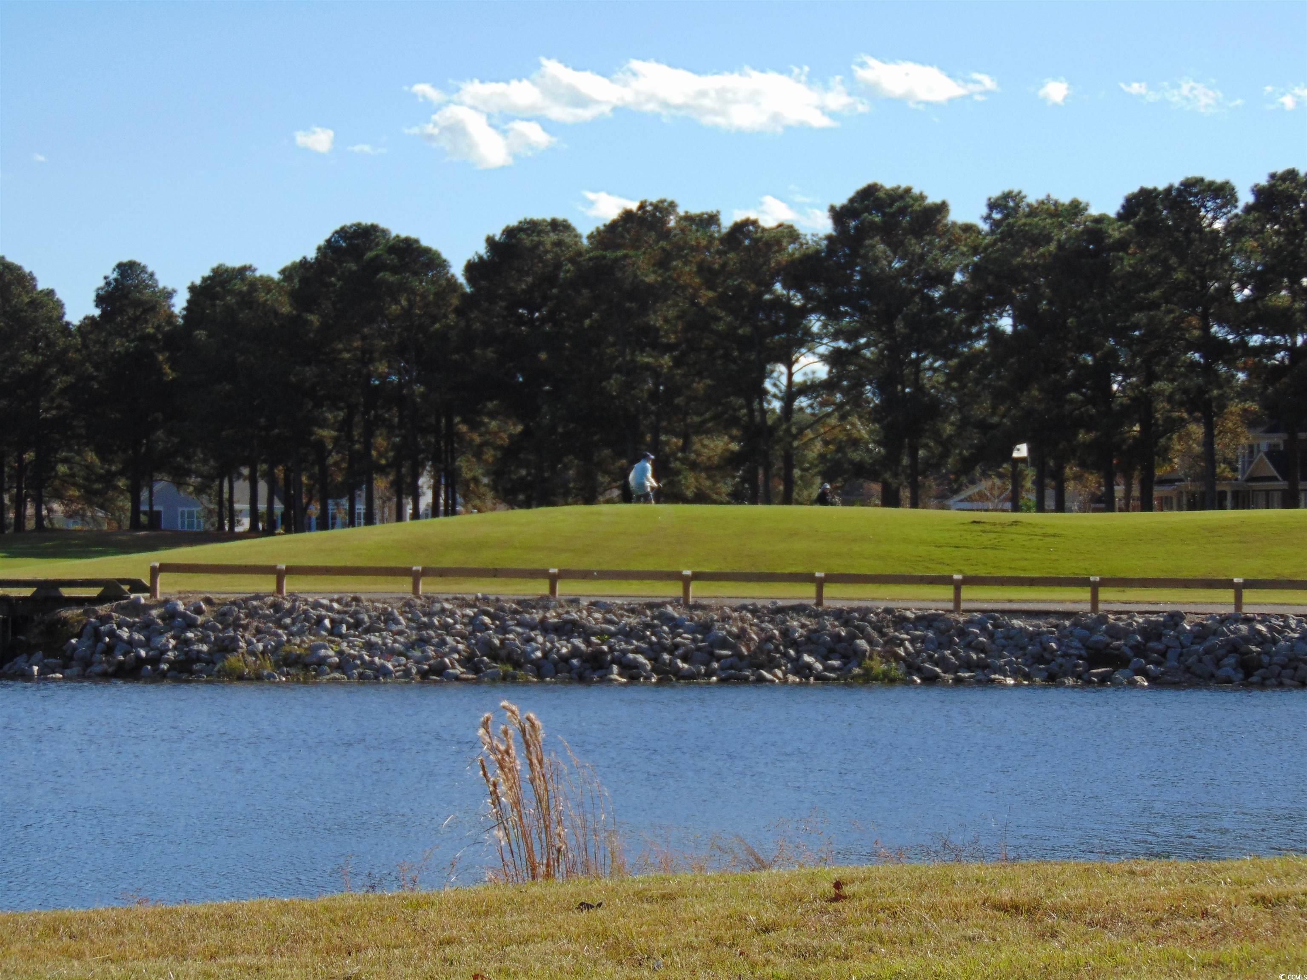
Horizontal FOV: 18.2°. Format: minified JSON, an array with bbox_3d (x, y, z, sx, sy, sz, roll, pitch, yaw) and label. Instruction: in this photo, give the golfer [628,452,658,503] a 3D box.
[{"bbox_3d":[-0.242,-0.035,92.000,0.600,1.640,0.570,0,0,-42],"label":"golfer"}]

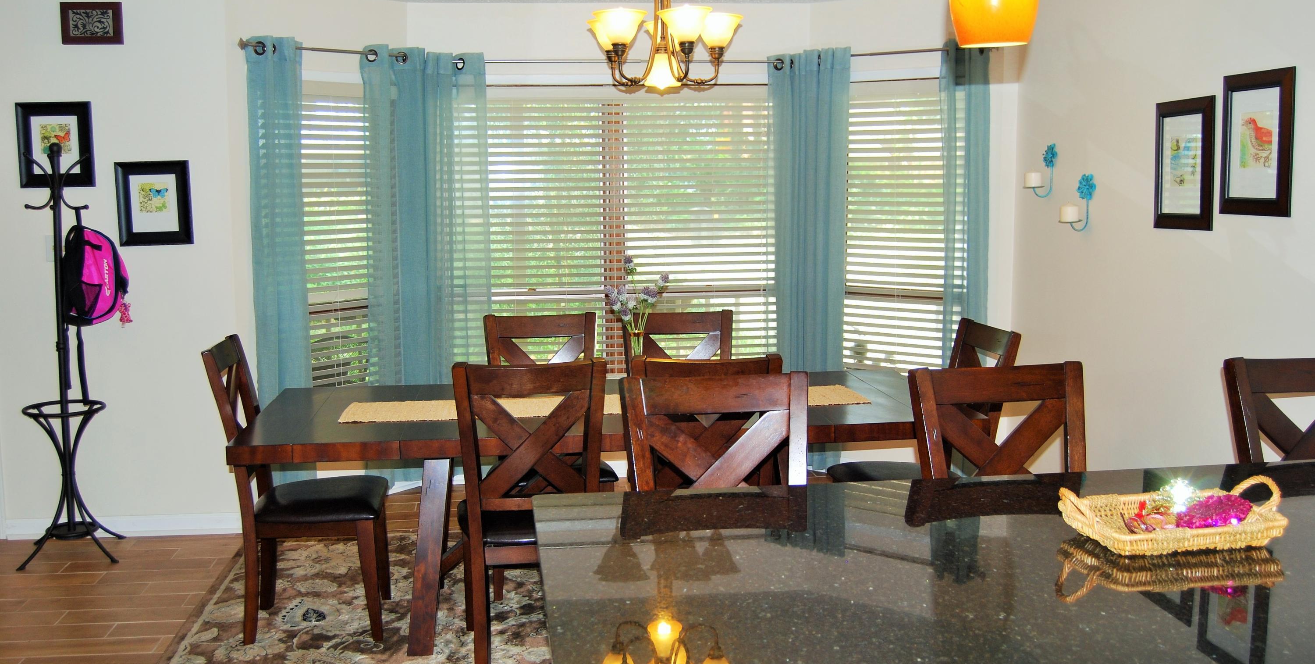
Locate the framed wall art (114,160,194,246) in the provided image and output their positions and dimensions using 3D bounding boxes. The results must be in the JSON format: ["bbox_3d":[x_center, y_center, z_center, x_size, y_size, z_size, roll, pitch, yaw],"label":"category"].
[{"bbox_3d":[-2.190,-0.559,5.259,0.309,0.363,0.025,-1,7,-8],"label":"framed wall art"}]

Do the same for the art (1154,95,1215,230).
[{"bbox_3d":[1.840,-0.583,4.237,0.025,0.455,0.335,-2,7,-10],"label":"art"}]

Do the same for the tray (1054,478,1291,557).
[{"bbox_3d":[0.952,0.328,2.217,0.410,0.103,0.240,-2,7,-12],"label":"tray"}]

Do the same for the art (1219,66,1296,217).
[{"bbox_3d":[1.899,-0.596,3.827,0.025,0.453,0.365,-1,7,-8],"label":"art"}]

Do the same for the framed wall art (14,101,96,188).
[{"bbox_3d":[-2.578,-0.801,5.176,0.307,0.361,0.025,-1,7,-8],"label":"framed wall art"}]

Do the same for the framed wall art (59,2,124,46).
[{"bbox_3d":[-2.403,-1.310,5.137,0.250,0.175,0.025,-1,7,-8],"label":"framed wall art"}]

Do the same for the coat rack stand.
[{"bbox_3d":[-2.514,0.085,5.090,0.410,1.740,0.410,-3,8,-17],"label":"coat rack stand"}]

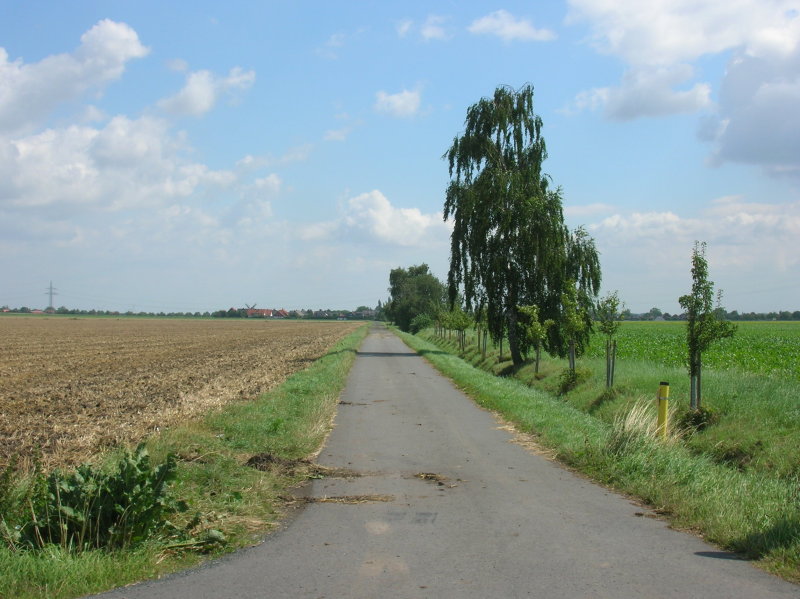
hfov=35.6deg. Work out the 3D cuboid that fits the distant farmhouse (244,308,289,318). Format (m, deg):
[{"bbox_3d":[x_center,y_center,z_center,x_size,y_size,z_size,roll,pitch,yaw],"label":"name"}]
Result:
[{"bbox_3d":[-115.603,12.123,1080.000,37.000,8.700,12.000,0,-1,-5],"label":"distant farmhouse"}]

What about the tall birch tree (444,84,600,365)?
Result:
[{"bbox_3d":[5.206,-3.187,53.000,6.500,11.900,6.500,0,-1,0],"label":"tall birch tree"}]

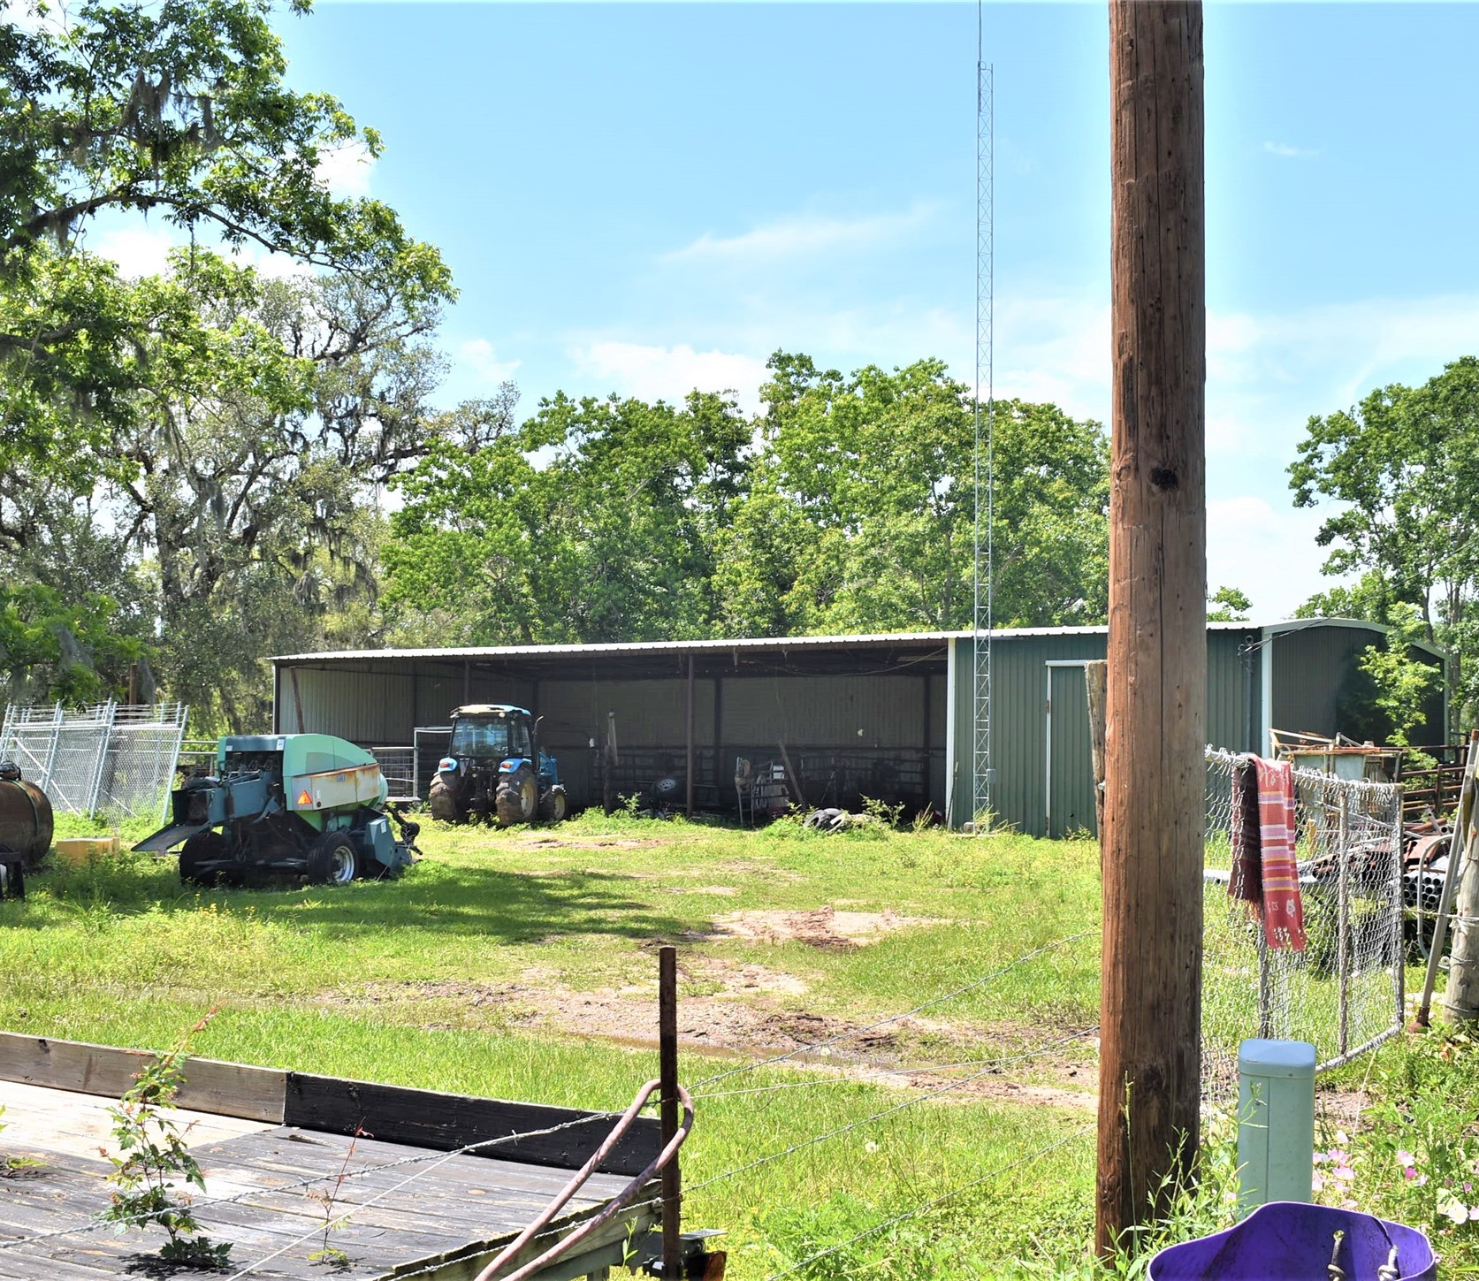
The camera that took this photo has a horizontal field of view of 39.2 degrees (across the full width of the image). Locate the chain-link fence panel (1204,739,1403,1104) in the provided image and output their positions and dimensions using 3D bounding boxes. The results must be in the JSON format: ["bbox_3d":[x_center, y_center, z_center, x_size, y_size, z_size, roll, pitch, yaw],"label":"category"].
[{"bbox_3d":[2.294,1.125,8.300,0.080,1.270,4.650,-1,-4,26],"label":"chain-link fence panel"}]

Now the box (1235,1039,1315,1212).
[{"bbox_3d":[1.378,1.392,5.331,0.195,0.680,0.190,-1,-3,21],"label":"box"}]

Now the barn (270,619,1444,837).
[{"bbox_3d":[1.703,1.978,45.489,24.400,3.950,9.700,-2,-4,35],"label":"barn"}]

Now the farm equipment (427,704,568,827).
[{"bbox_3d":[-4.835,2.524,42.341,1.850,2.480,4.000,0,-3,10],"label":"farm equipment"}]

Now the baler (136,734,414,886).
[{"bbox_3d":[-5.271,2.023,24.690,2.400,1.760,4.900,-1,-3,25],"label":"baler"}]

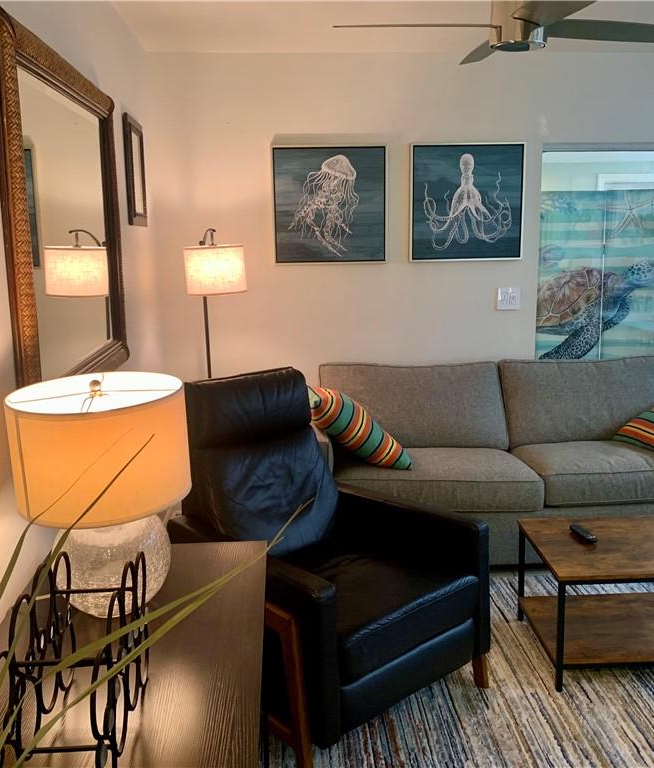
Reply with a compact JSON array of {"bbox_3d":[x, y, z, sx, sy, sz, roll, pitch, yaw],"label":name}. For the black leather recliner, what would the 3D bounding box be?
[{"bbox_3d":[-0.036,0.518,2.518,0.759,1.025,0.844,-10,14,-42],"label":"black leather recliner"}]

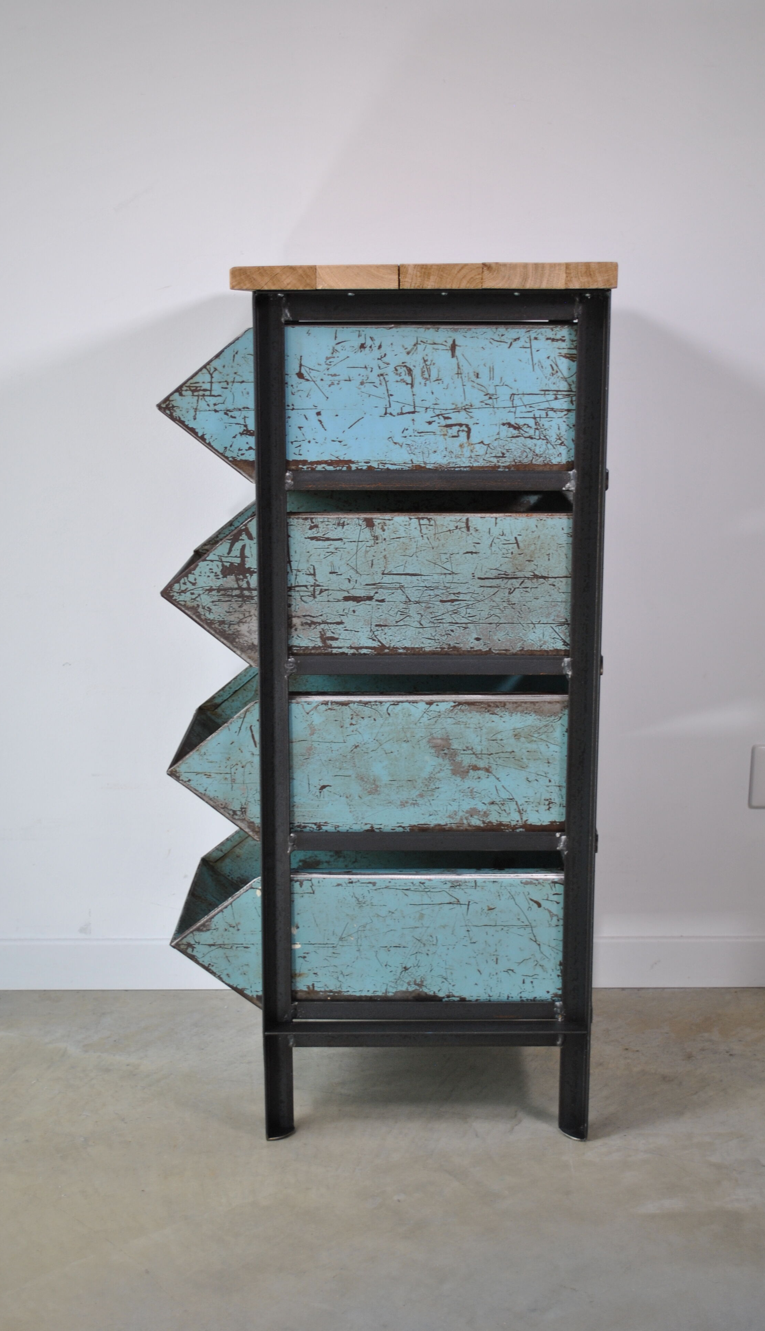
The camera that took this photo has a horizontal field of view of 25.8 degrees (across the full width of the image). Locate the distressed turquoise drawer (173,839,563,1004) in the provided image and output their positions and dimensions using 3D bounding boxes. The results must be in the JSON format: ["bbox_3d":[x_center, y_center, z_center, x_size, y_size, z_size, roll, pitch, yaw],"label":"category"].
[{"bbox_3d":[-0.005,0.269,1.937,0.443,0.155,0.288,0,12,0],"label":"distressed turquoise drawer"}]

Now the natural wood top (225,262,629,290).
[{"bbox_3d":[0.041,-0.415,1.791,0.374,0.026,0.365,0,12,0],"label":"natural wood top"}]

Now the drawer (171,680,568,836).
[{"bbox_3d":[-0.005,0.080,1.895,0.443,0.156,0.288,0,12,0],"label":"drawer"}]

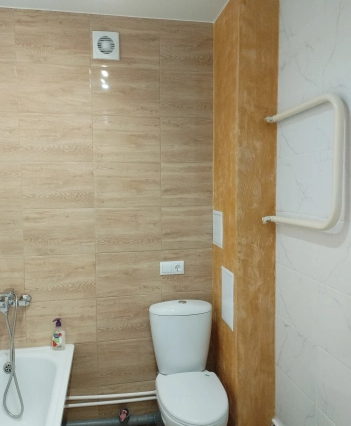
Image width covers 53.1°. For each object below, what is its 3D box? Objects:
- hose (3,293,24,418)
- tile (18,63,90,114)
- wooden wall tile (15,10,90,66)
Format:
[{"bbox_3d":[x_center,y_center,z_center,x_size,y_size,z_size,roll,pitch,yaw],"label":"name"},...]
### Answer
[{"bbox_3d":[-0.870,0.769,1.890,0.105,0.650,0.105,-1,4,-12],"label":"hose"},{"bbox_3d":[-0.687,-0.708,2.014,0.401,0.273,0.015,-1,4,-10],"label":"tile"},{"bbox_3d":[-0.685,-0.980,1.981,0.402,0.288,0.009,-1,4,-12],"label":"wooden wall tile"}]

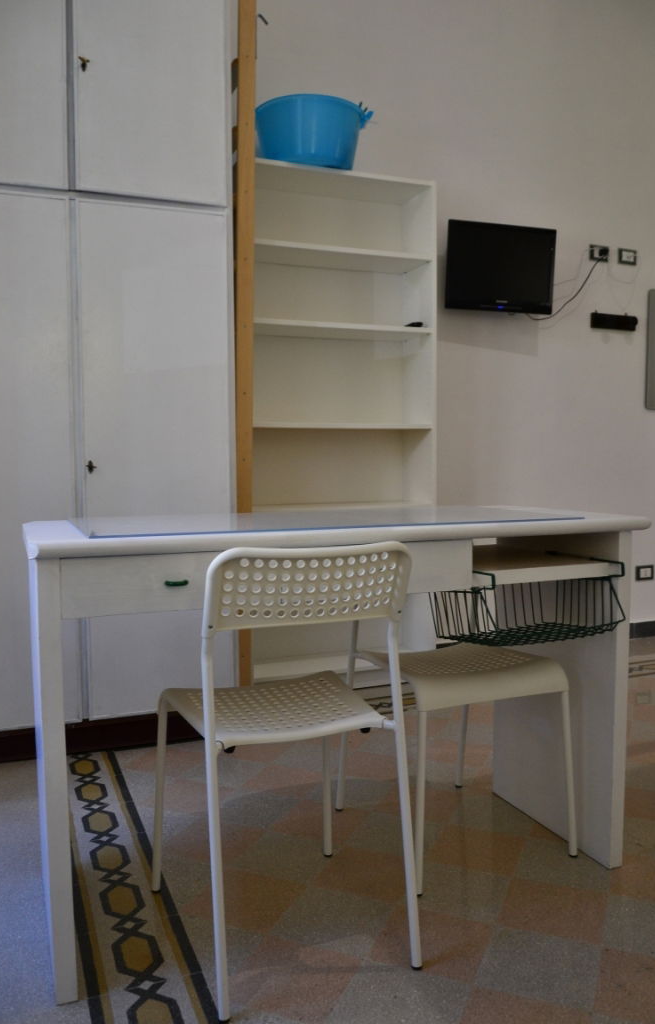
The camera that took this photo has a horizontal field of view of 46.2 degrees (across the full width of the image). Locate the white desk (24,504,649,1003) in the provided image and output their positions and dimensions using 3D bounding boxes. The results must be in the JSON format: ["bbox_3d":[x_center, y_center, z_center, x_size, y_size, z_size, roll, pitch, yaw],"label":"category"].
[{"bbox_3d":[0.019,0.408,1.707,1.250,0.780,0.540,-2,4,-22],"label":"white desk"}]

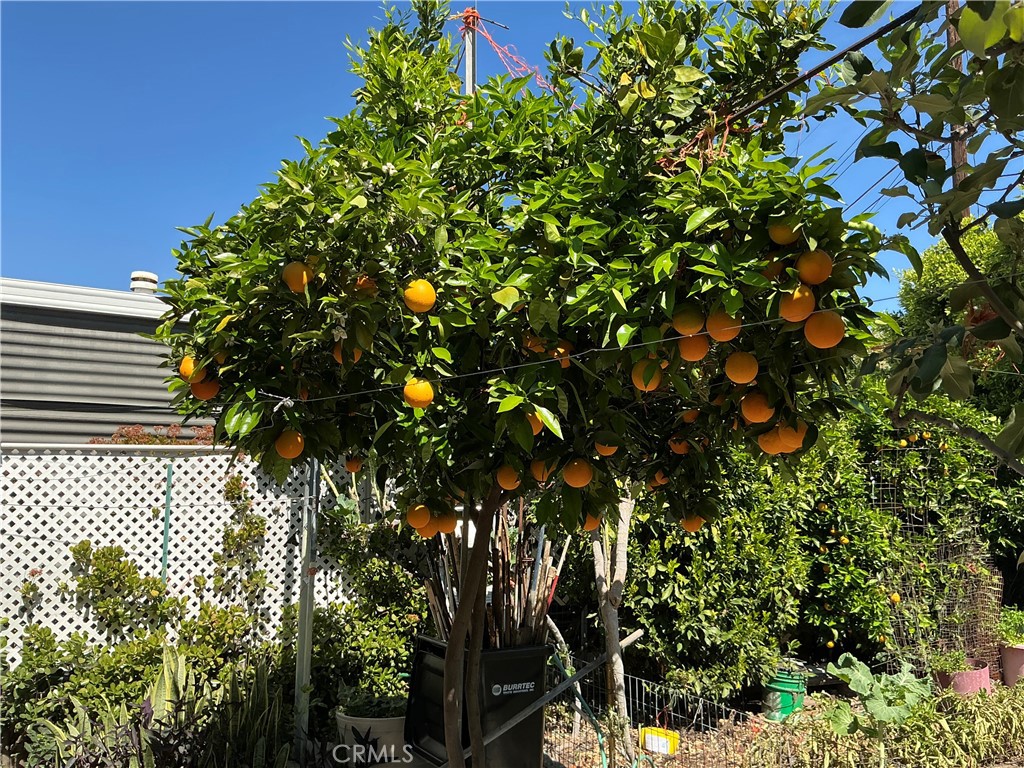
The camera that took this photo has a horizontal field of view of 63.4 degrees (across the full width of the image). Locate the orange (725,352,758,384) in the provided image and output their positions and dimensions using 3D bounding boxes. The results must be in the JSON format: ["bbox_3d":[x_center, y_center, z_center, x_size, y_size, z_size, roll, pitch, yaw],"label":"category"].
[{"bbox_3d":[0.557,-0.039,2.008,0.080,0.080,0.080,0,-7,0],"label":"orange"}]

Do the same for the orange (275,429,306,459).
[{"bbox_3d":[-0.608,0.166,2.269,0.080,0.080,0.080,0,-7,0],"label":"orange"}]

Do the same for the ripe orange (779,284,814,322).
[{"bbox_3d":[0.630,-0.177,1.828,0.081,0.081,0.081,1,-5,0],"label":"ripe orange"}]

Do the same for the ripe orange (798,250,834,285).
[{"bbox_3d":[0.701,-0.270,1.917,0.081,0.081,0.081,0,-7,0],"label":"ripe orange"}]

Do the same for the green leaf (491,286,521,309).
[{"bbox_3d":[-0.018,-0.235,2.250,0.080,0.060,0.035,0,-6,0],"label":"green leaf"}]

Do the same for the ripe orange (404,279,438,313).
[{"bbox_3d":[-0.225,-0.217,2.039,0.080,0.080,0.080,0,-7,0],"label":"ripe orange"}]

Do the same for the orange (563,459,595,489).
[{"bbox_3d":[0.172,0.231,2.154,0.078,0.078,0.078,0,-7,0],"label":"orange"}]

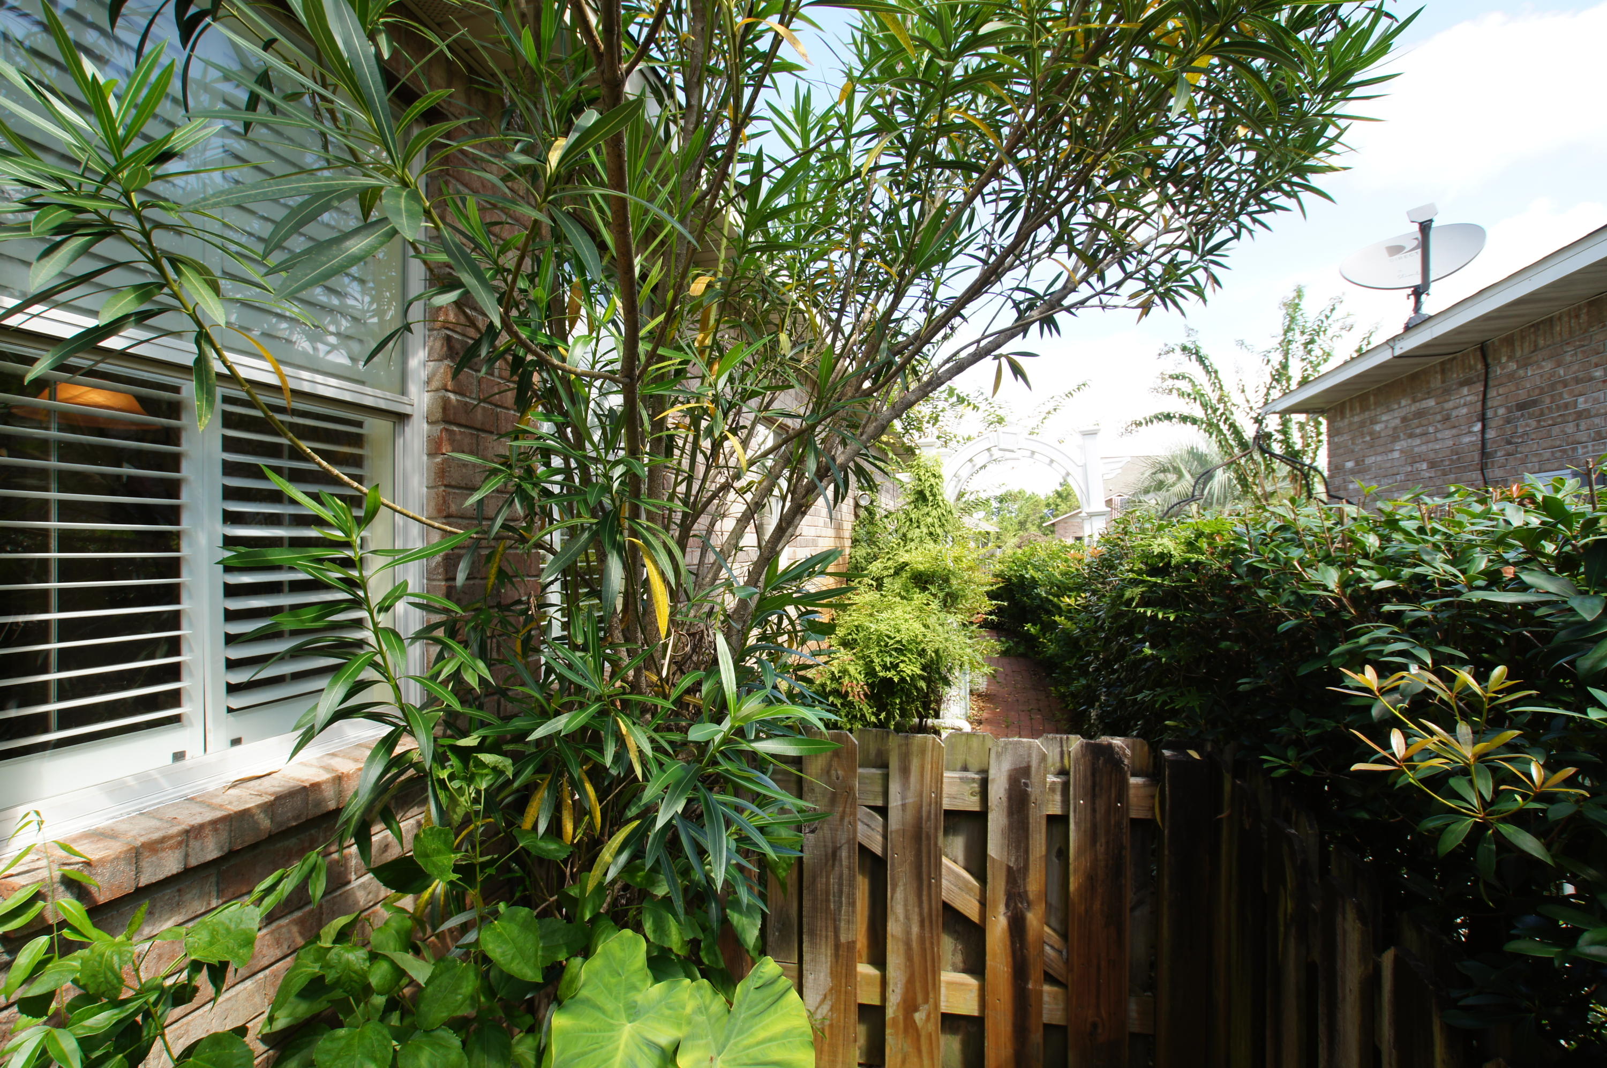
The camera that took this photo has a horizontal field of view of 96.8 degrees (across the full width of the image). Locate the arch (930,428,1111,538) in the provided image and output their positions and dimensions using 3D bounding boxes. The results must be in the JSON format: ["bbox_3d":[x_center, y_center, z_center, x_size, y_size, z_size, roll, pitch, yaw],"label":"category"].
[{"bbox_3d":[1.817,0.342,5.973,1.470,2.318,0.850,-3,-2,15],"label":"arch"}]

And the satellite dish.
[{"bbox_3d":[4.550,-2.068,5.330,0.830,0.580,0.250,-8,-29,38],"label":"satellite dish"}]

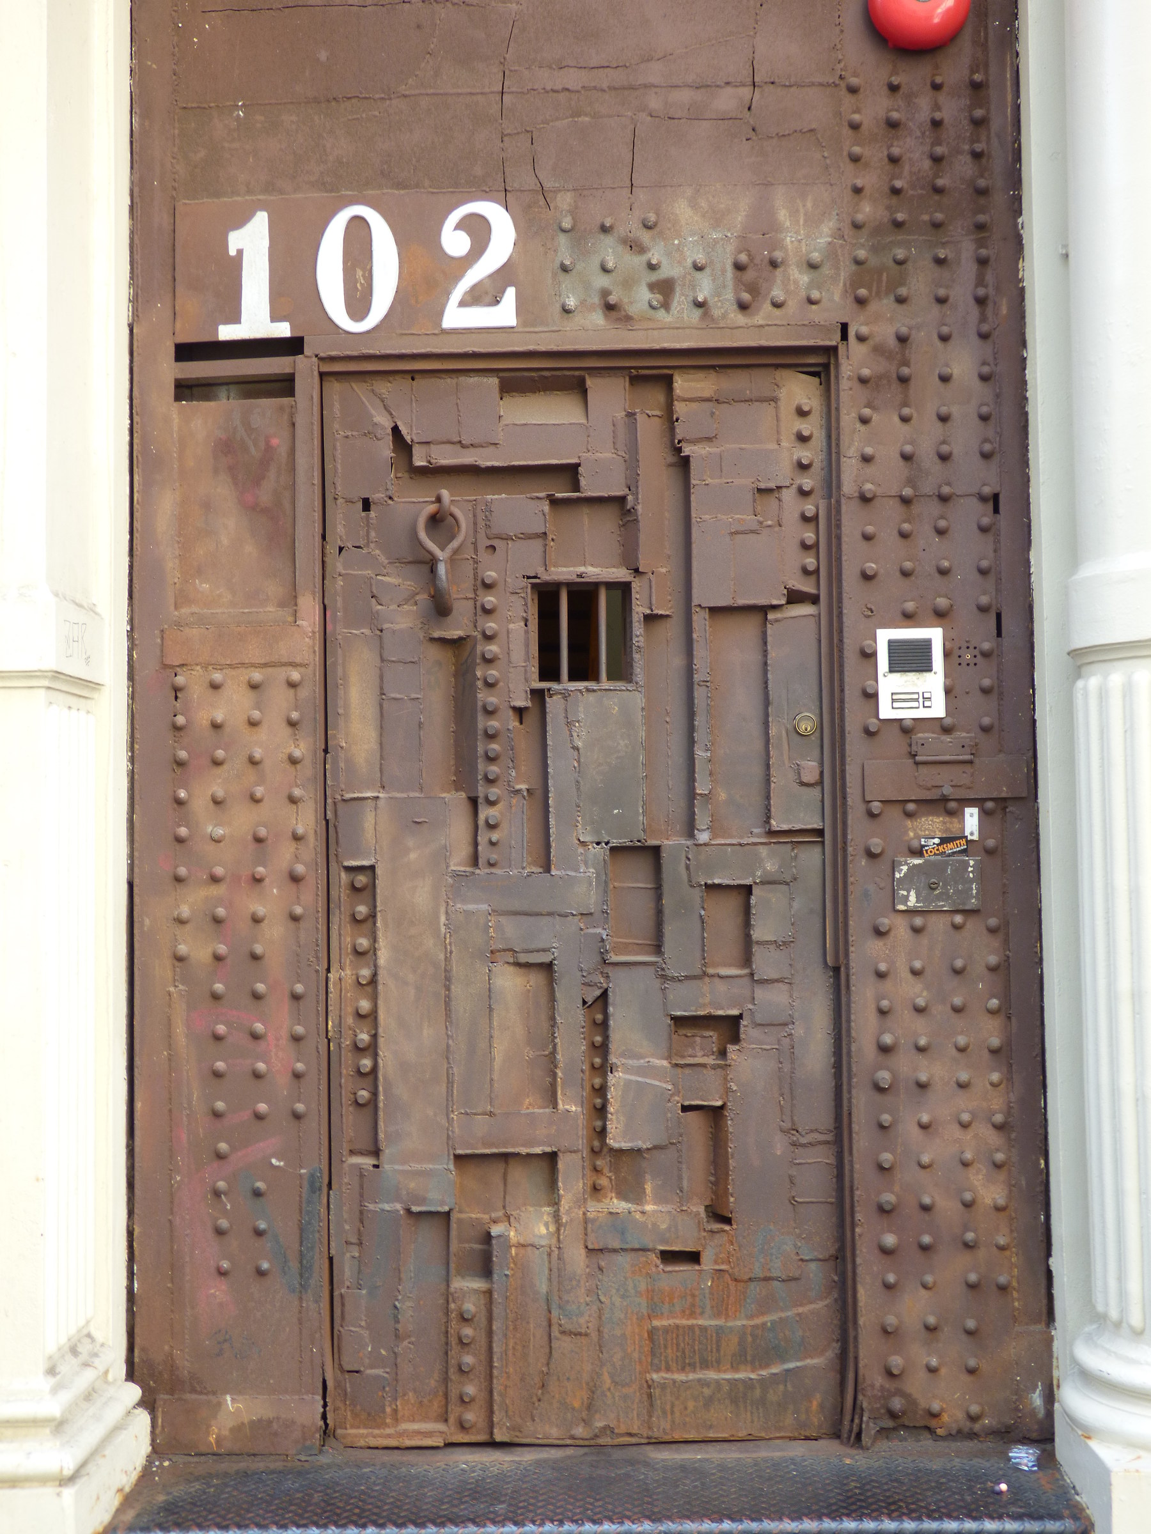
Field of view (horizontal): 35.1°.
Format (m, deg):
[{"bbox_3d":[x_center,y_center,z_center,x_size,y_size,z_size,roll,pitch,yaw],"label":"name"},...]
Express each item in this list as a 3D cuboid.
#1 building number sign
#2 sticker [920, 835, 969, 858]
[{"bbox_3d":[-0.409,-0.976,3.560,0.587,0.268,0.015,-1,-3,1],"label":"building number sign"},{"bbox_3d":[0.709,0.155,3.488,0.090,0.044,0.004,-1,-3,1],"label":"sticker"}]

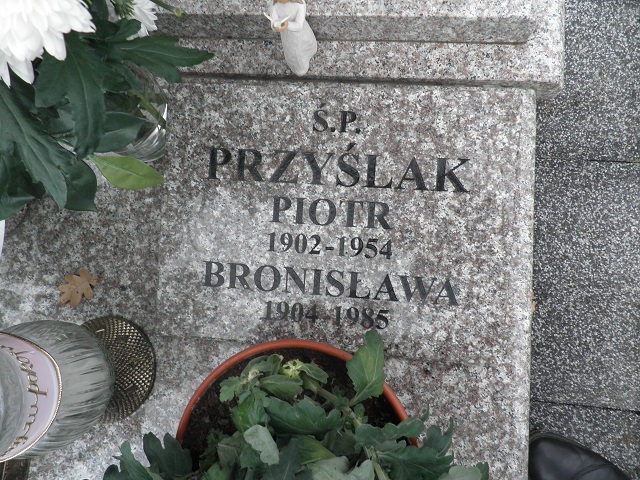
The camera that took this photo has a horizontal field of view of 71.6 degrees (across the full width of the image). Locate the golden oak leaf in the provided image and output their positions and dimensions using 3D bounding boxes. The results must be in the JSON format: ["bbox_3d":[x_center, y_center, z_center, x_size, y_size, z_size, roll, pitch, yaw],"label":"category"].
[{"bbox_3d":[-0.372,0.074,0.682,0.071,0.010,0.053,-33,82,2],"label":"golden oak leaf"}]

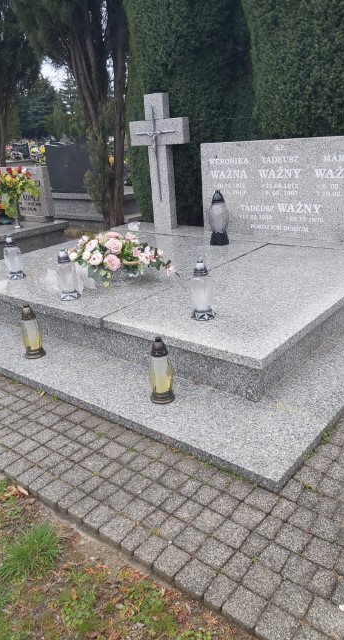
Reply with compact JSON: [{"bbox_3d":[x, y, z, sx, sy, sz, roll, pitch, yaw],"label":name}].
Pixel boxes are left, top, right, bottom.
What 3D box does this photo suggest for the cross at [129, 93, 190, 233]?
[{"bbox_3d":[-0.105,-1.651,5.092,0.713,1.343,0.104,13,27,37],"label":"cross"}]

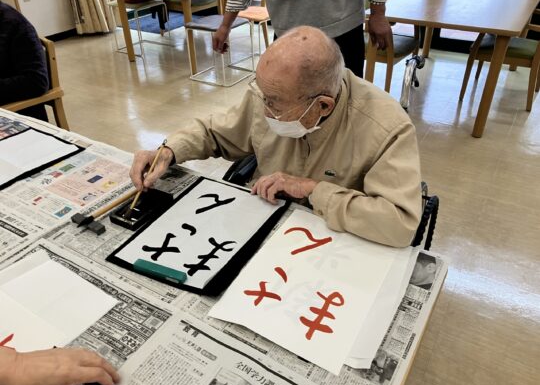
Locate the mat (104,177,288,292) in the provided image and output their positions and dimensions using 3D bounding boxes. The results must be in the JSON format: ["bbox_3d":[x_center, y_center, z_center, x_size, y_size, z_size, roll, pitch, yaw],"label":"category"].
[{"bbox_3d":[-0.145,0.078,1.007,0.272,0.005,0.362,14,37,22],"label":"mat"}]

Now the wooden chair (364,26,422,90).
[{"bbox_3d":[0.811,-1.170,3.406,0.560,0.770,0.540,20,40,29],"label":"wooden chair"}]

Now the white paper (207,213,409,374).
[{"bbox_3d":[0.096,0.166,0.866,0.275,0.005,0.366,17,38,25],"label":"white paper"}]

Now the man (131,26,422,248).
[{"bbox_3d":[0.097,0.035,1.328,0.720,1.030,0.660,12,36,19],"label":"man"}]

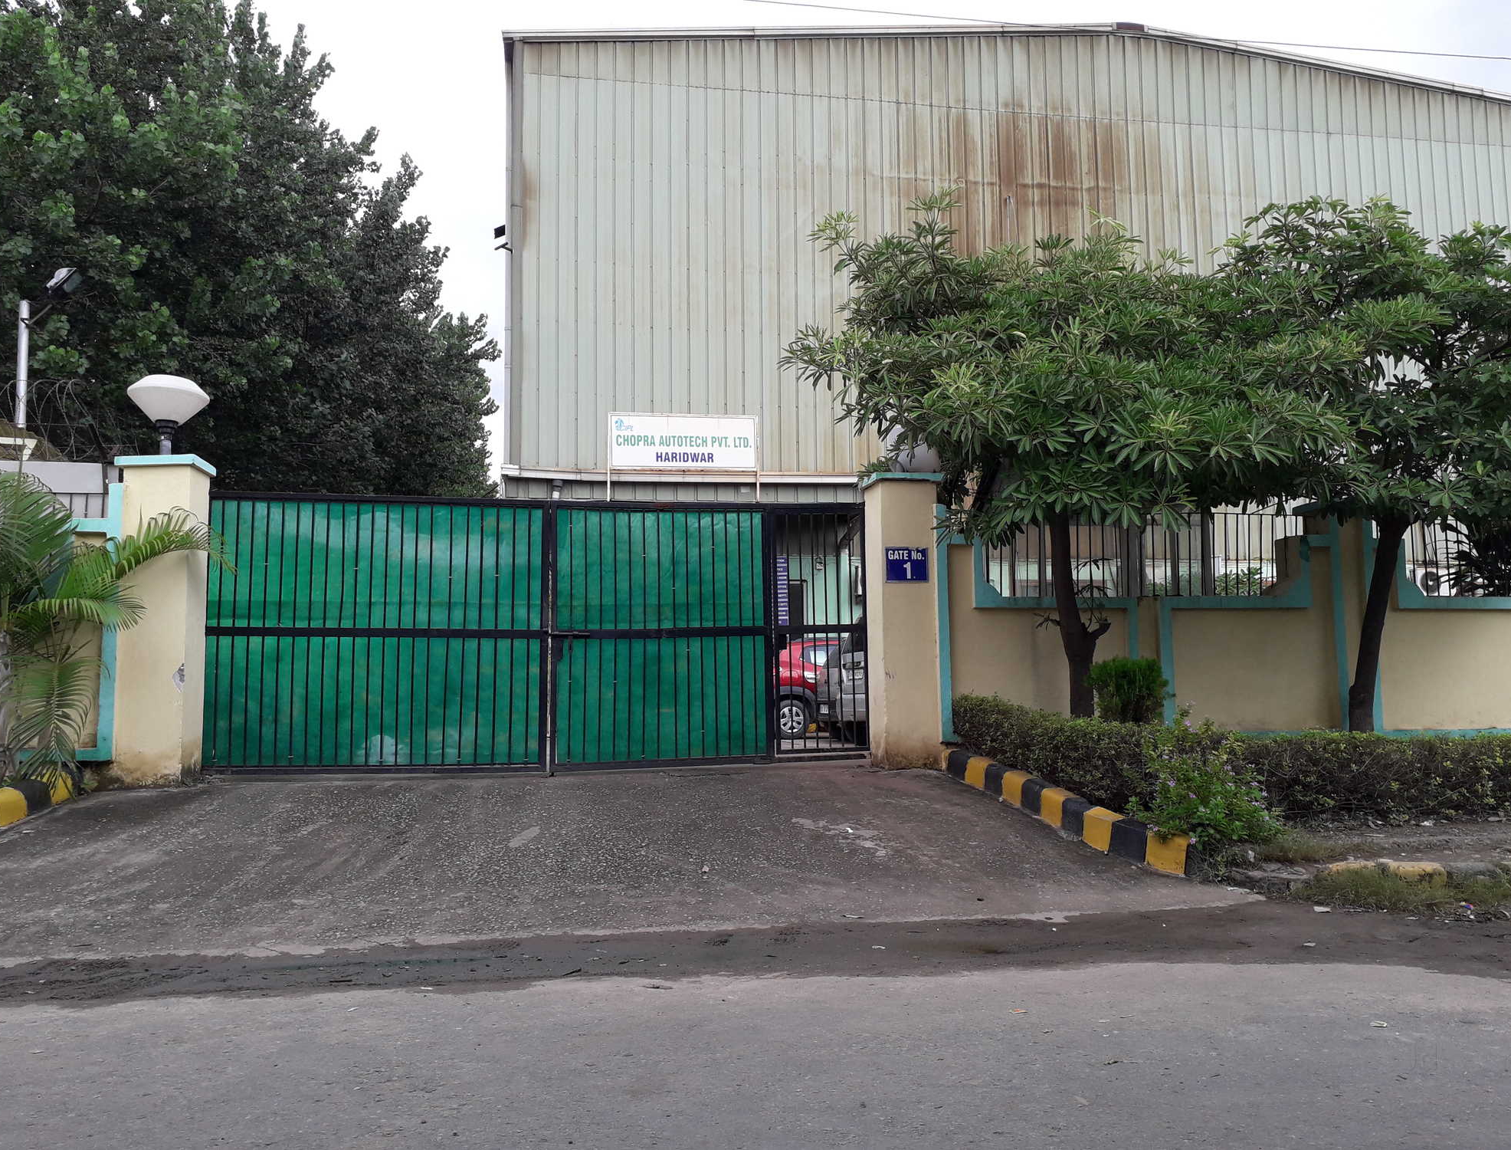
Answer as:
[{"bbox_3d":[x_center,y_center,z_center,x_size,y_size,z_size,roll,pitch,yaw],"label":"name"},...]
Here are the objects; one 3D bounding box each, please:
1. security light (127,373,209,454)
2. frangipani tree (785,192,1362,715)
[{"bbox_3d":[-4.646,-1.269,9.458,0.639,0.625,0.639,0,-5,-9],"label":"security light"},{"bbox_3d":[2.576,-0.825,9.687,4.684,4.704,4.100,0,-5,-9],"label":"frangipani tree"}]

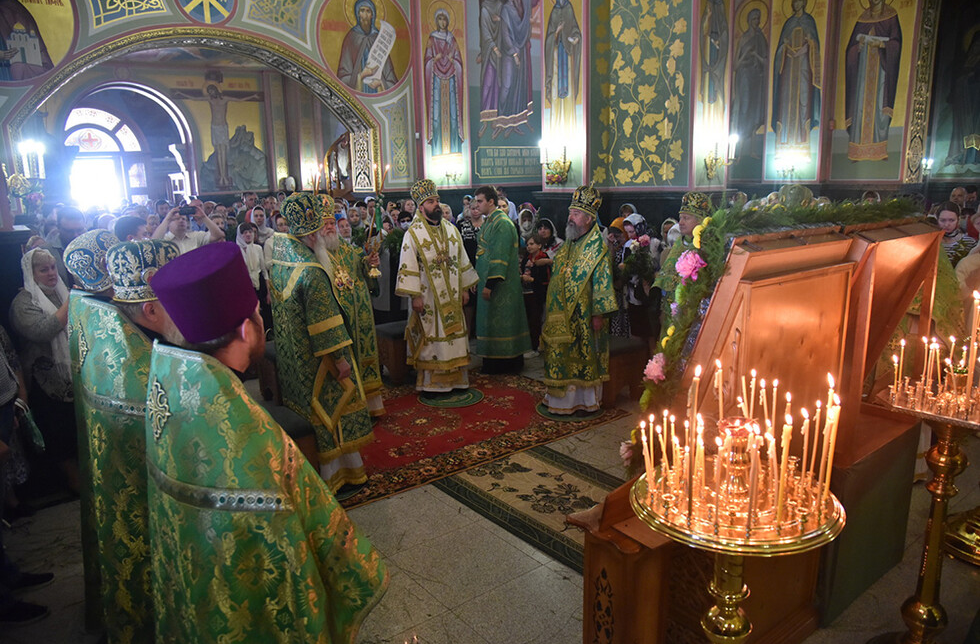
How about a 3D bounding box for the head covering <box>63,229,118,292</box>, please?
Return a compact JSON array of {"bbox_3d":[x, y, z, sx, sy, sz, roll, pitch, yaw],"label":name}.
[{"bbox_3d":[-1.737,-0.264,2.850,0.240,0.230,0.235,-10,14,-37],"label":"head covering"}]

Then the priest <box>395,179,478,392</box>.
[{"bbox_3d":[-0.499,-0.316,6.046,0.770,1.955,0.470,-9,14,-34],"label":"priest"}]

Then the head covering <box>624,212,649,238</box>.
[{"bbox_3d":[1.527,-1.016,6.800,0.220,0.270,0.250,9,15,41],"label":"head covering"}]

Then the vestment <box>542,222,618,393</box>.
[{"bbox_3d":[0.722,-0.115,5.339,0.500,1.360,0.690,-10,14,-36],"label":"vestment"}]

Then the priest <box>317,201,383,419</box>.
[{"bbox_3d":[-1.167,-0.077,5.228,0.560,1.840,0.700,8,15,40],"label":"priest"}]

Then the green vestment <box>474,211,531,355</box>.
[{"bbox_3d":[0.128,-0.380,6.638,0.500,1.509,0.560,-7,13,-25],"label":"green vestment"}]

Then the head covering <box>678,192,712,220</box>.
[{"bbox_3d":[1.595,-0.902,5.050,0.260,0.220,0.260,-8,13,-28],"label":"head covering"}]

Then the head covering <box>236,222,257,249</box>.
[{"bbox_3d":[-2.576,-0.915,6.900,0.210,0.300,0.250,-9,13,-33],"label":"head covering"}]

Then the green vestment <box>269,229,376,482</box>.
[{"bbox_3d":[-0.968,0.236,4.036,0.540,1.460,0.650,-10,14,-36],"label":"green vestment"}]

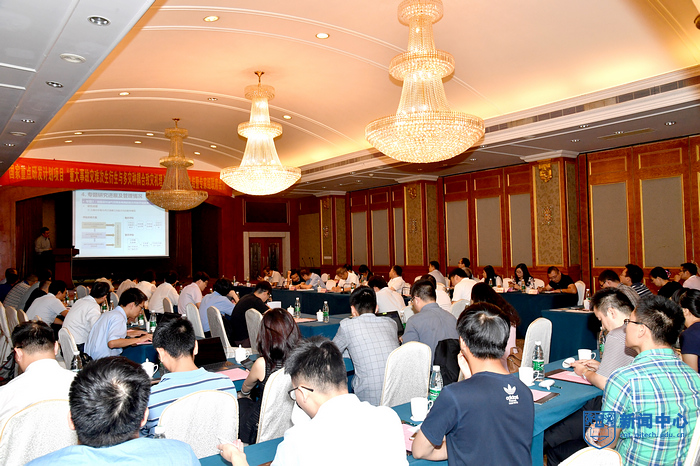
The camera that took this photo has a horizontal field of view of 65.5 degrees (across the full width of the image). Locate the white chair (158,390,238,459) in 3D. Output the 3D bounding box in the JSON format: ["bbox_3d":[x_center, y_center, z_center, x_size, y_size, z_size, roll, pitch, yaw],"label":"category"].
[{"bbox_3d":[-0.821,1.165,2.619,0.420,0.920,0.550,0,-2,-38],"label":"white chair"}]

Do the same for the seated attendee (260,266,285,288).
[{"bbox_3d":[-1.859,1.409,13.056,0.740,1.220,0.520,0,-3,-38],"label":"seated attendee"}]

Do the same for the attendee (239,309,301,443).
[{"bbox_3d":[-0.584,1.026,3.163,0.470,1.220,0.740,0,-2,-38],"label":"attendee"}]

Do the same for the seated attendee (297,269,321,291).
[{"bbox_3d":[-0.871,1.361,11.703,0.780,1.170,0.520,0,-3,-38],"label":"seated attendee"}]

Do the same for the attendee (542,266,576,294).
[{"bbox_3d":[3.500,1.151,9.200,0.750,1.200,0.580,0,-3,-37],"label":"attendee"}]

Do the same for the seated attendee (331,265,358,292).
[{"bbox_3d":[-0.049,1.288,10.646,0.760,1.200,0.520,0,-3,-38],"label":"seated attendee"}]

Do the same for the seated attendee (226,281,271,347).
[{"bbox_3d":[-1.083,1.145,6.363,0.720,1.210,0.500,0,-2,-38],"label":"seated attendee"}]

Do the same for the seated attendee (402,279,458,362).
[{"bbox_3d":[0.580,1.024,4.300,0.550,1.250,0.750,0,-2,-35],"label":"seated attendee"}]

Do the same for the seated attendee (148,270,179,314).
[{"bbox_3d":[-3.086,1.282,9.128,0.720,1.250,0.520,0,-3,-38],"label":"seated attendee"}]

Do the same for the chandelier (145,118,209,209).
[{"bbox_3d":[-4.341,-1.711,13.670,1.480,2.310,1.480,0,-3,-38],"label":"chandelier"}]

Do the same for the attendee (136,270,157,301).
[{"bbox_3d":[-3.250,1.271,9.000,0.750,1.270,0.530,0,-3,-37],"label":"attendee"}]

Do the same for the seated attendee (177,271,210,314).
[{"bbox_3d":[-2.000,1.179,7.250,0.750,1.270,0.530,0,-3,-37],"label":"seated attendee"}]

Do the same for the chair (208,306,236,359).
[{"bbox_3d":[-1.270,1.288,6.140,0.570,0.940,0.450,0,-3,-37],"label":"chair"}]

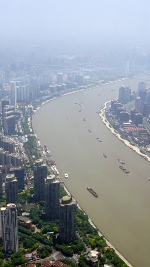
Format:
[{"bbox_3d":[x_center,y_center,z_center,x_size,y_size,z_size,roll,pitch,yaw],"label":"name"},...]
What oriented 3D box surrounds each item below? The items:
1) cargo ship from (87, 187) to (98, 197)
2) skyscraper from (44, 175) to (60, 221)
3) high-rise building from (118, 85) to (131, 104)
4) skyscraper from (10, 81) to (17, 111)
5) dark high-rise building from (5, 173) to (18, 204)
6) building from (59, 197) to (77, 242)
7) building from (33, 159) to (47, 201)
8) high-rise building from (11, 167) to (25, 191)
[{"bbox_3d":[54.810,181.880,1036.480,10.500,9.000,53.000,-8,21,-27],"label":"cargo ship"},{"bbox_3d":[-62.160,181.640,922.160,36.000,135.000,32.000,-4,20,-13],"label":"skyscraper"},{"bbox_3d":[327.660,-248.500,2201.060,70.000,105.000,38.000,6,20,14],"label":"high-rise building"},{"bbox_3d":[-396.060,-250.580,2160.000,29.720,180.310,29.720,2,18,8],"label":"skyscraper"},{"bbox_3d":[-184.180,173.650,988.820,30.000,103.000,29.000,-4,20,-13],"label":"dark high-rise building"},{"bbox_3d":[-16.620,206.250,817.370,31.260,115.480,31.260,-8,19,-25],"label":"building"},{"bbox_3d":[-101.400,137.060,979.720,34.000,121.000,30.000,-1,19,-9],"label":"building"},{"bbox_3d":[-185.100,147.300,1080.710,42.960,69.730,25.770,-3,18,-10],"label":"high-rise building"}]

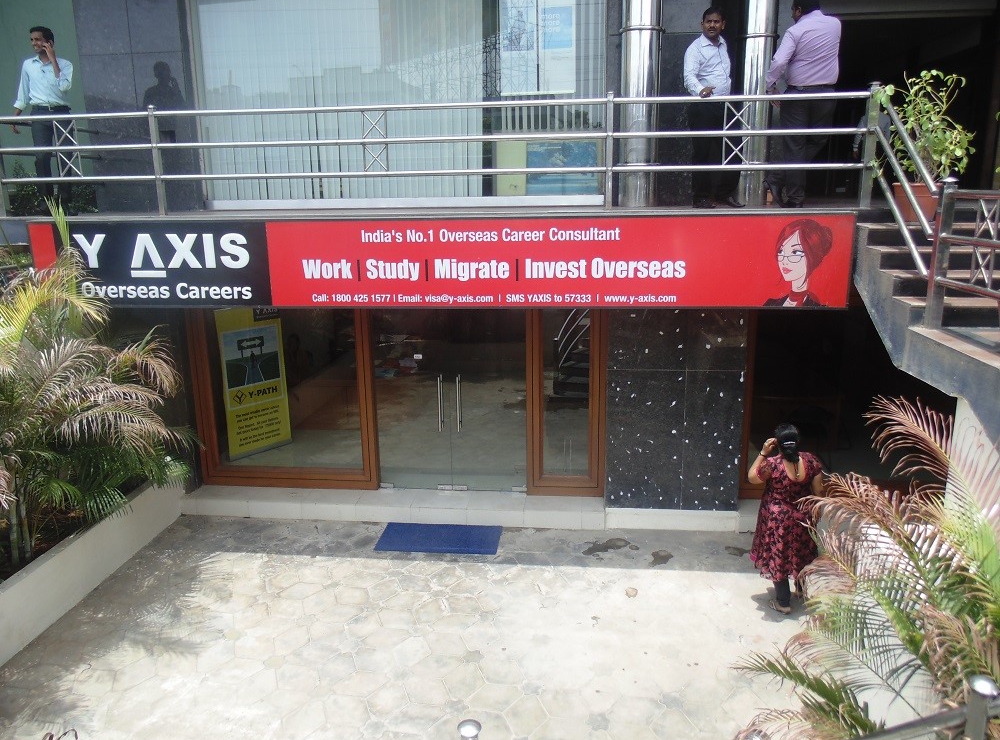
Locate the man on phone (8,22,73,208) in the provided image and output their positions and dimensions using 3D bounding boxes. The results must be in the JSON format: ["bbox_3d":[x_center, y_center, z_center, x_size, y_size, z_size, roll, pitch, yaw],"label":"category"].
[{"bbox_3d":[-4.353,-2.377,6.905,0.570,1.670,0.360,-4,12,-16],"label":"man on phone"}]

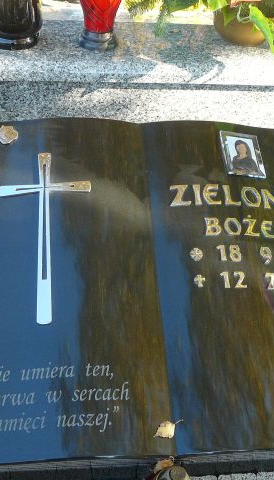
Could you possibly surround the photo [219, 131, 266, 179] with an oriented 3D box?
[{"bbox_3d":[0.251,-0.203,1.528,0.090,0.013,0.126,4,58,-14],"label":"photo"}]

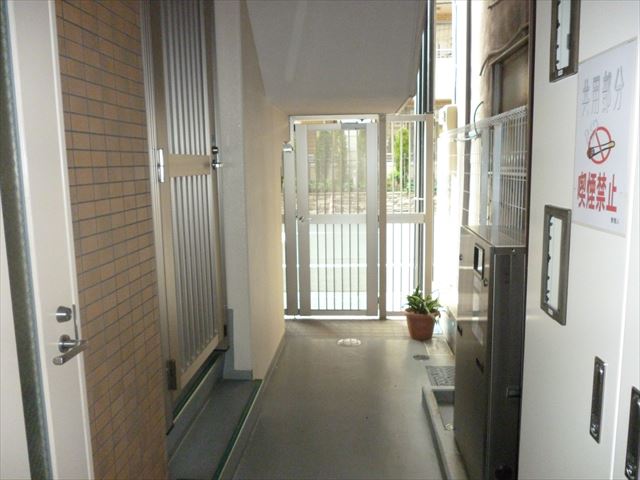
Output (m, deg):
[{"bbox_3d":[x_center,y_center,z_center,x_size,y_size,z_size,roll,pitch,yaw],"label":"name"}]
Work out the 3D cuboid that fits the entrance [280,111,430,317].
[{"bbox_3d":[0.365,-0.198,4.992,1.426,1.984,0.100,0,8,5],"label":"entrance"}]

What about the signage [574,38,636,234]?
[{"bbox_3d":[0.683,-0.238,1.267,0.010,0.426,0.295,0,8,5],"label":"signage"}]

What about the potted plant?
[{"bbox_3d":[0.917,0.640,4.599,0.320,0.436,0.304,0,8,5],"label":"potted plant"}]

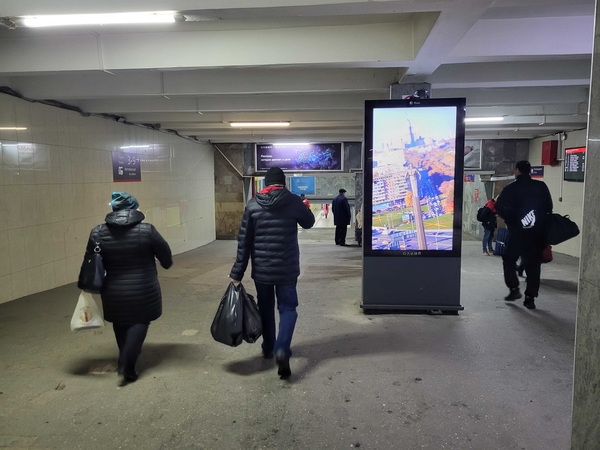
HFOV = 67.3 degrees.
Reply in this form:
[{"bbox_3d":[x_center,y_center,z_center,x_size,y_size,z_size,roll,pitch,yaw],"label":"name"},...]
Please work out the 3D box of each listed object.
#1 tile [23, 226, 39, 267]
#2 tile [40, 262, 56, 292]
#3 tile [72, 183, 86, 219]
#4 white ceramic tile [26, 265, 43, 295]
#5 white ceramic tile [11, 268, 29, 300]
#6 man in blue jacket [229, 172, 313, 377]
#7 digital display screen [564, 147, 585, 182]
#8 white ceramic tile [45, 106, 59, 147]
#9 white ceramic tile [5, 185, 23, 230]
[{"bbox_3d":[-3.898,0.326,6.569,0.012,0.601,0.302,0,6,6],"label":"tile"},{"bbox_3d":[-3.865,0.794,6.923,0.012,0.400,0.302,0,6,6],"label":"tile"},{"bbox_3d":[-3.766,-0.404,7.703,0.010,0.600,0.300,0,6,6],"label":"tile"},{"bbox_3d":[-3.888,0.813,6.611,0.010,0.410,0.300,1,6,6],"label":"white ceramic tile"},{"bbox_3d":[-3.925,0.842,6.322,0.012,0.367,0.302,0,6,6],"label":"white ceramic tile"},{"bbox_3d":[-0.222,0.372,3.920,0.670,1.730,0.520,0,6,6],"label":"man in blue jacket"},{"bbox_3d":[6.632,-1.431,10.630,0.080,0.810,1.430,0,6,6],"label":"digital display screen"},{"bbox_3d":[-3.847,-1.538,6.976,0.012,0.602,0.302,0,6,6],"label":"white ceramic tile"},{"bbox_3d":[-3.933,-0.243,6.210,0.010,0.600,0.300,0,6,6],"label":"white ceramic tile"}]

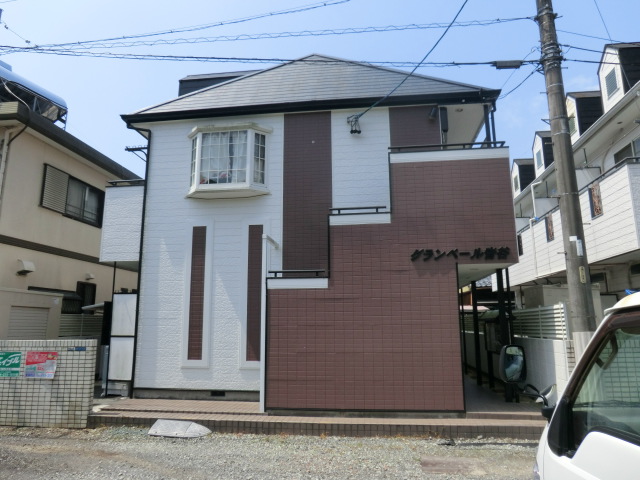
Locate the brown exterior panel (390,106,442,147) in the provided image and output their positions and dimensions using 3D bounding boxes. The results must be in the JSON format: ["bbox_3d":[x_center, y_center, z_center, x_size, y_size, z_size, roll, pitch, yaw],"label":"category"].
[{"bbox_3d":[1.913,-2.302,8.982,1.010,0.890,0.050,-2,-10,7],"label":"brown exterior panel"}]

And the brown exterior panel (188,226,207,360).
[{"bbox_3d":[-2.472,1.039,8.939,0.290,2.670,0.040,-2,-10,7],"label":"brown exterior panel"}]

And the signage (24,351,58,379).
[{"bbox_3d":[-4.620,2.070,7.350,0.570,0.420,0.020,-1,-10,5],"label":"signage"}]

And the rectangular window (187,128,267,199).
[{"bbox_3d":[-1.948,-1.646,9.199,1.800,1.430,0.390,-2,-10,7],"label":"rectangular window"}]

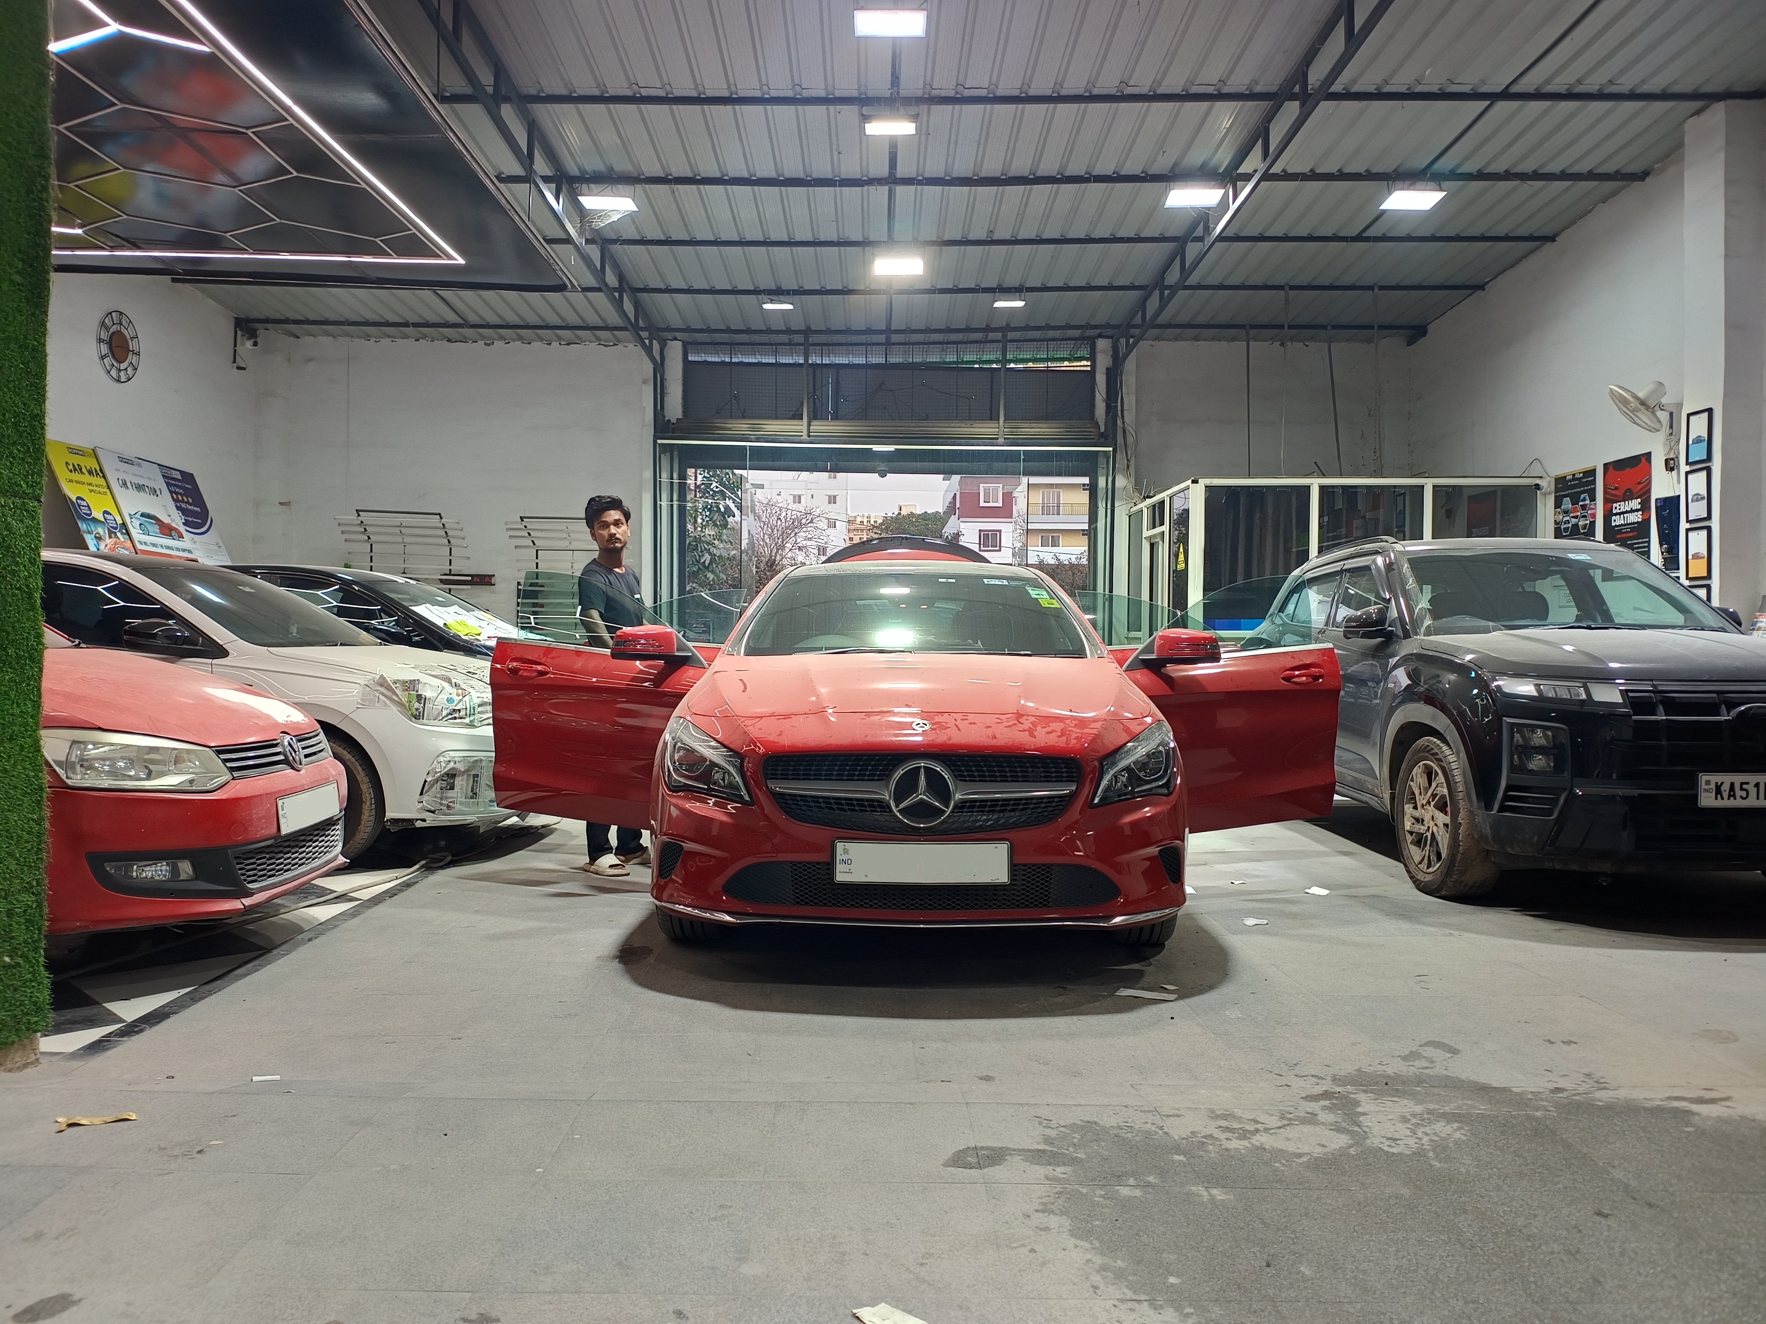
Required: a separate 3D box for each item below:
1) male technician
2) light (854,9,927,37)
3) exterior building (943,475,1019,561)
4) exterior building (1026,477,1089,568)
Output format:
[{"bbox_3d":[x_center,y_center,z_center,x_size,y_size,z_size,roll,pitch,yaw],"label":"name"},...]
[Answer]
[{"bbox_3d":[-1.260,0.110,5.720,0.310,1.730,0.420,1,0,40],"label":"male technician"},{"bbox_3d":[0.036,-3.400,6.450,0.385,0.090,0.270,0,0,0],"label":"light"},{"bbox_3d":[6.900,-5.400,85.000,5.600,14.000,9.500,0,0,0],"label":"exterior building"},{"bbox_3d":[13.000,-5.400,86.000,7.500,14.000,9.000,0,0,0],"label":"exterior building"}]

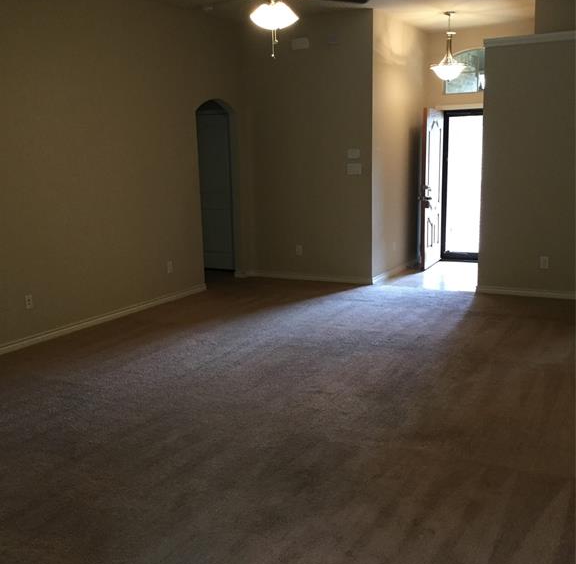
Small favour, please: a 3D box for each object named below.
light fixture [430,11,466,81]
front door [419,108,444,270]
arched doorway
[{"bbox_3d":[1.852,-2.708,7.908,0.410,0.740,0.410,5,12,29],"label":"light fixture"},{"bbox_3d":[1.912,-1.223,9.073,0.050,2.030,0.914,4,12,25],"label":"front door"},{"bbox_3d":[-0.941,-1.152,9.029,0.660,2.030,0.045,5,12,29],"label":"arched doorway"}]

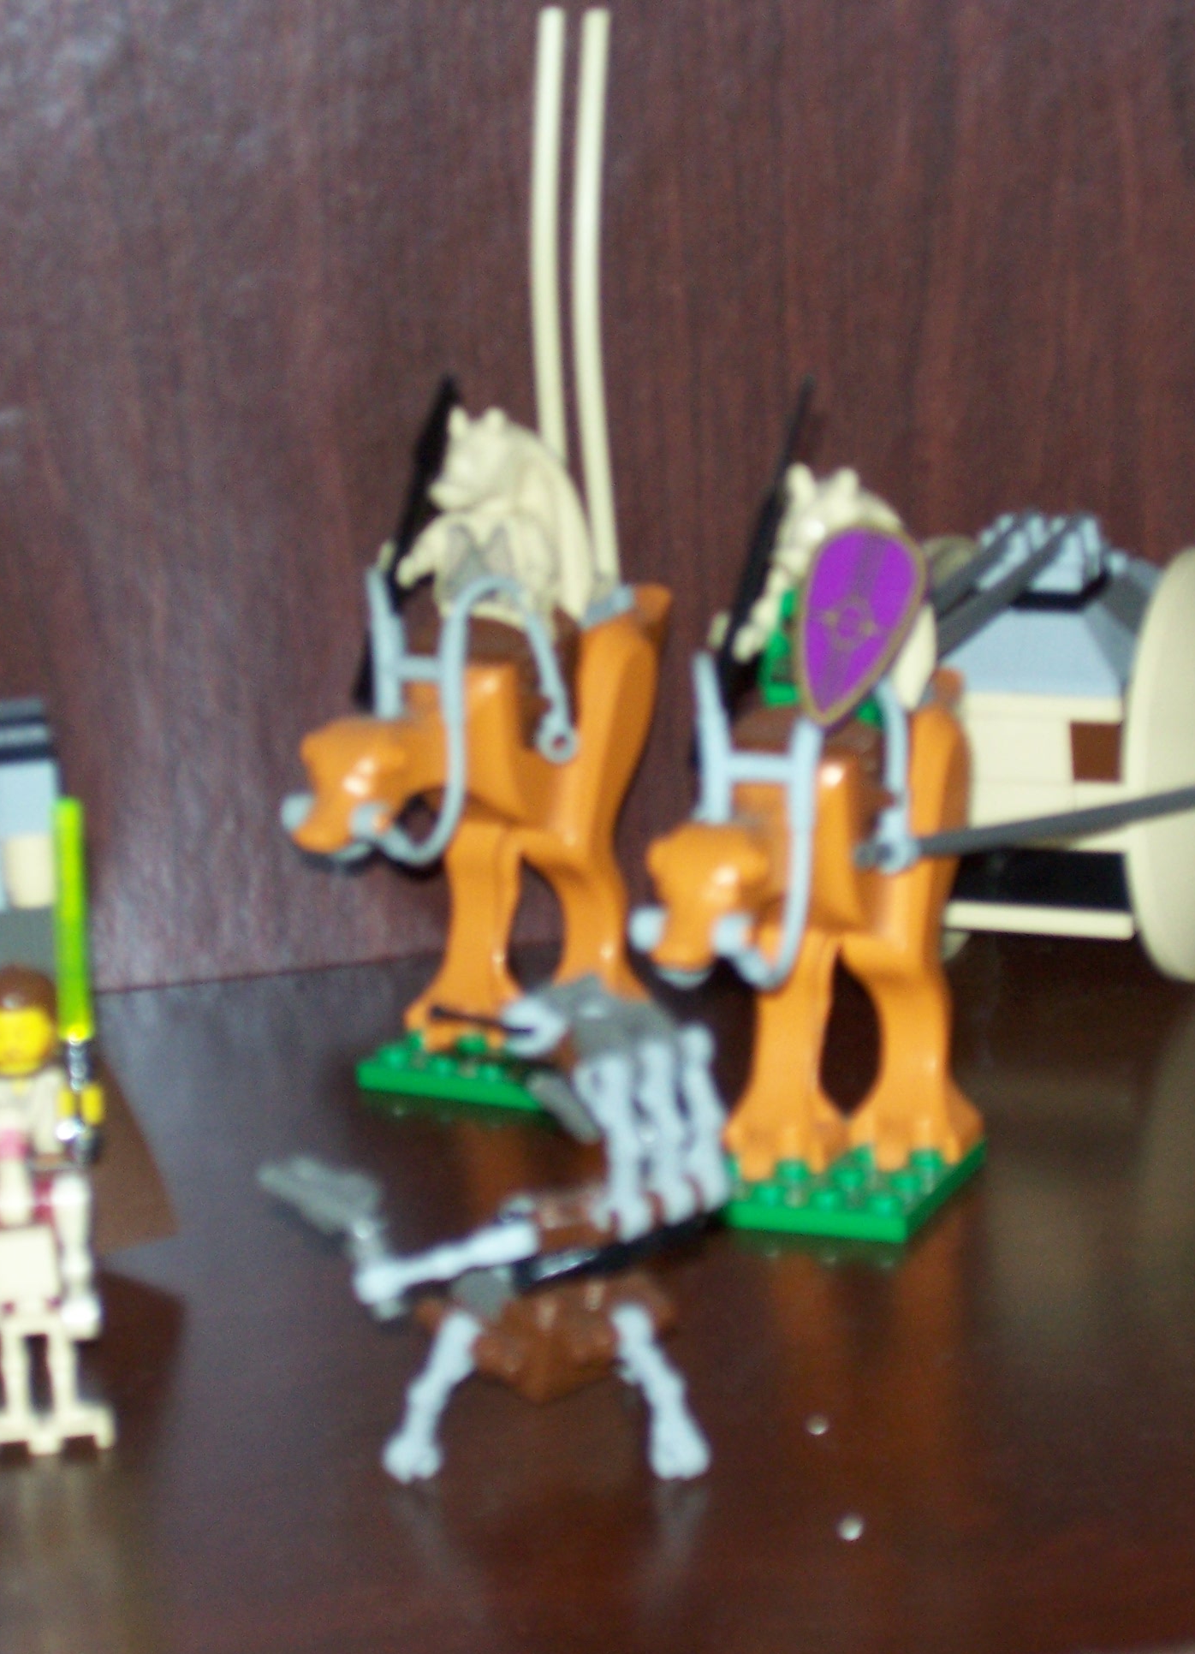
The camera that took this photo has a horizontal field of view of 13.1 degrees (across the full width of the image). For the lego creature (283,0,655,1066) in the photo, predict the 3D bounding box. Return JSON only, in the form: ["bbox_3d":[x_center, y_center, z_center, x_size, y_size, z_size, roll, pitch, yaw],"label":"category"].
[{"bbox_3d":[-0.015,-0.037,0.733,0.034,0.147,0.093,6,19,30],"label":"lego creature"}]

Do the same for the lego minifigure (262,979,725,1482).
[{"bbox_3d":[-0.006,0.044,0.616,0.048,0.054,0.057,9,20,38],"label":"lego minifigure"}]

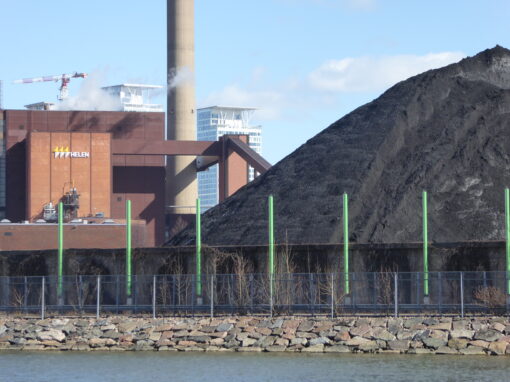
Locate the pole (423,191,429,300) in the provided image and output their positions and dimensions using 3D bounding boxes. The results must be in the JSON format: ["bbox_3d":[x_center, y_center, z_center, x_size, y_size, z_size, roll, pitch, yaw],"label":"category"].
[{"bbox_3d":[8.635,2.760,100.510,0.210,5.500,0.210,0,-3,0],"label":"pole"}]

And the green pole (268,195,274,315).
[{"bbox_3d":[0.878,2.992,104.543,0.210,5.480,0.210,0,-3,0],"label":"green pole"}]

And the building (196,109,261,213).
[{"bbox_3d":[-15.626,7.712,1201.895,29.000,115.000,27.500,2,-4,-31],"label":"building"}]

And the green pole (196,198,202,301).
[{"bbox_3d":[-3.007,3.136,106.564,0.210,5.410,0.210,0,-3,0],"label":"green pole"}]

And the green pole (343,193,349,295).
[{"bbox_3d":[4.705,2.868,102.554,0.210,5.510,0.210,0,-3,0],"label":"green pole"}]

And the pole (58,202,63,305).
[{"bbox_3d":[-10.812,3.353,110.622,0.210,5.430,0.210,0,-3,0],"label":"pole"}]

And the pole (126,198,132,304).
[{"bbox_3d":[-6.865,3.241,108.570,0.210,5.420,0.210,0,-3,0],"label":"pole"}]

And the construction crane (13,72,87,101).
[{"bbox_3d":[-132.963,-5.699,1286.220,65.000,140.000,3.500,-3,-4,37],"label":"construction crane"}]

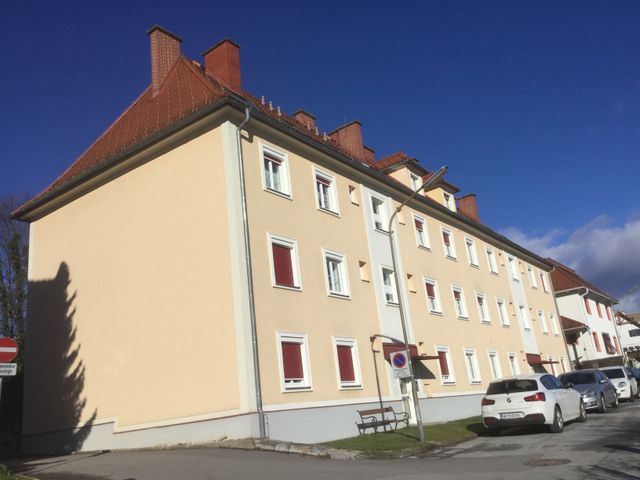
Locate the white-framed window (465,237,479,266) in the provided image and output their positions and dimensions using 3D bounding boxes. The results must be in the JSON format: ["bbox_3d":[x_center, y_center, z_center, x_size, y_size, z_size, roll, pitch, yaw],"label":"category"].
[{"bbox_3d":[8.058,0.704,30.511,0.200,1.599,1.335,-19,-21,33],"label":"white-framed window"}]

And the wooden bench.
[{"bbox_3d":[1.929,5.431,17.303,0.630,0.720,1.995,-19,-21,33],"label":"wooden bench"}]

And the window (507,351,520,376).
[{"bbox_3d":[10.510,6.904,31.087,0.200,1.600,1.338,-19,-21,33],"label":"window"}]

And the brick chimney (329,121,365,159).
[{"bbox_3d":[1.572,-5.193,32.302,2.009,2.369,0.474,-19,-21,33],"label":"brick chimney"}]

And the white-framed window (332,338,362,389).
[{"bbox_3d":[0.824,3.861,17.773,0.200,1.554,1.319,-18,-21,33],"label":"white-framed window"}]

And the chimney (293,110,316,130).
[{"bbox_3d":[-0.728,-6.091,30.343,0.564,0.911,1.150,-18,-21,33],"label":"chimney"}]

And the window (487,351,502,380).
[{"bbox_3d":[8.743,6.372,28.772,0.200,1.600,1.338,-19,-21,33],"label":"window"}]

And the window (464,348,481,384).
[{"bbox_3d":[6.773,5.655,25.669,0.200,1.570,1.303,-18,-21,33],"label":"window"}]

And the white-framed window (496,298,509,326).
[{"bbox_3d":[10.179,4.105,31.983,0.200,1.600,1.338,-19,-21,33],"label":"white-framed window"}]

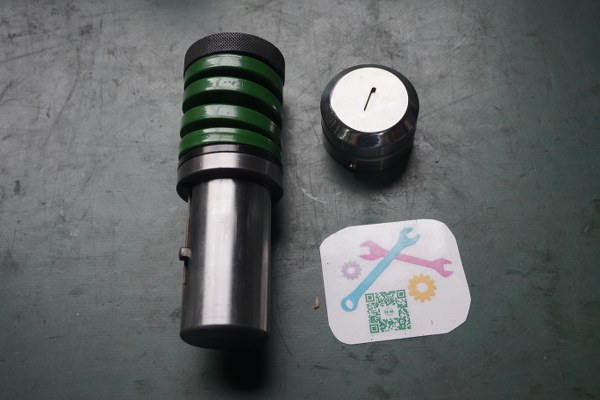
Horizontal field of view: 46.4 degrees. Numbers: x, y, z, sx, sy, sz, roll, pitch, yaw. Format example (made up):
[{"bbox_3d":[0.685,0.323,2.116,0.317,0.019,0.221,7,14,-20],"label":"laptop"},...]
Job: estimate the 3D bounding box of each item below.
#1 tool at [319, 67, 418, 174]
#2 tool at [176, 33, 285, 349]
[{"bbox_3d":[0.037,-0.044,0.372,0.051,0.034,0.051,-2,64,4],"label":"tool"},{"bbox_3d":[-0.034,-0.006,0.348,0.054,0.054,0.151,-2,64,3],"label":"tool"}]

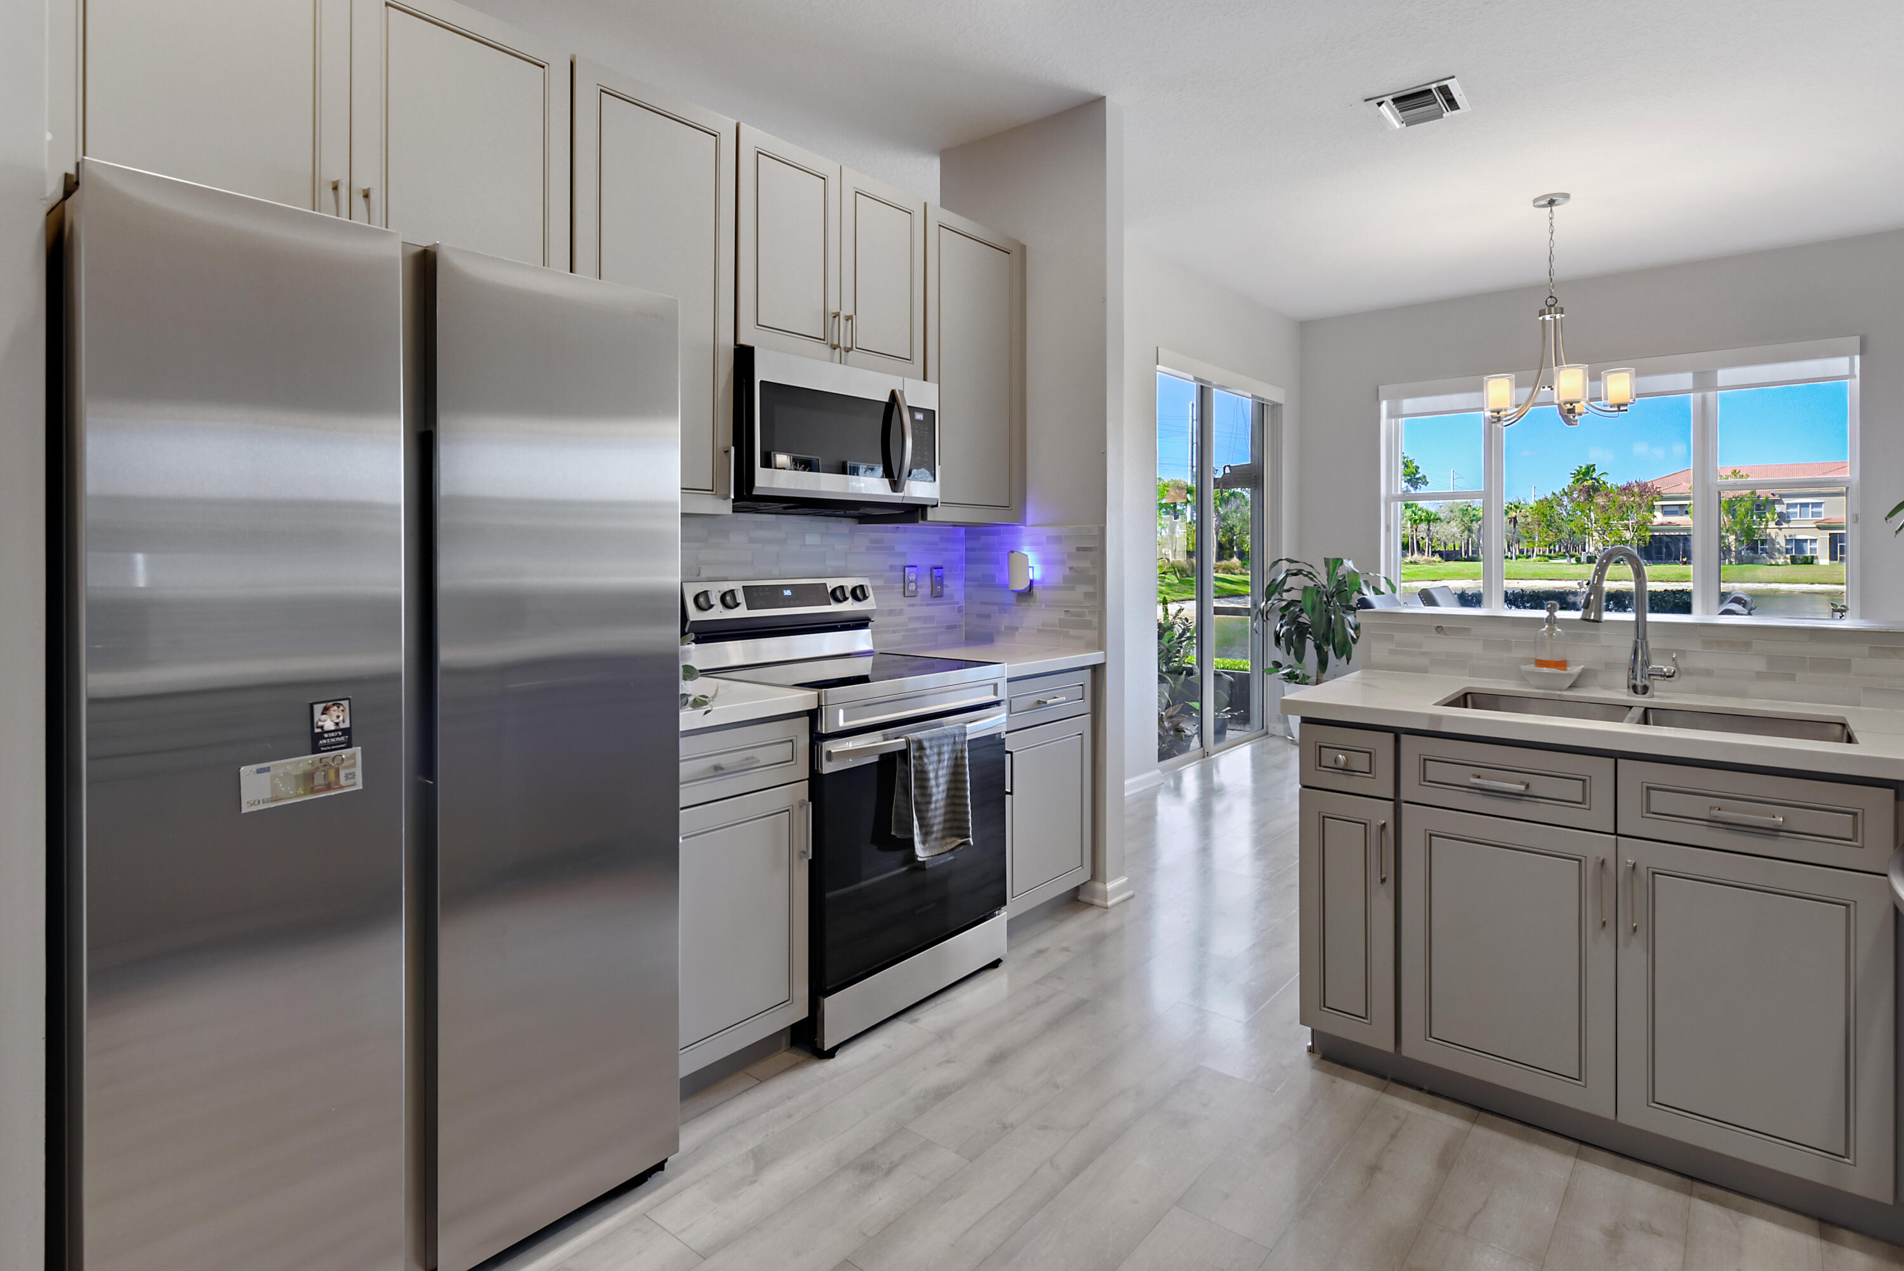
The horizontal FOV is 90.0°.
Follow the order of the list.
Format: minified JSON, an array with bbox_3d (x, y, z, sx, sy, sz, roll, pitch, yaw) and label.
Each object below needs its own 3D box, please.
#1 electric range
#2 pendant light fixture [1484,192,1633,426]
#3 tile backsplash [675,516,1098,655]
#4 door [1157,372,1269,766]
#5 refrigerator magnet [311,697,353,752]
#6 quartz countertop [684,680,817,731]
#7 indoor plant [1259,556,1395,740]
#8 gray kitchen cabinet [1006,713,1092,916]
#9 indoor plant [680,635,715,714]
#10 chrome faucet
[{"bbox_3d":[-0.302,0.435,2.868,0.650,1.190,0.765,2,3,39],"label":"electric range"},{"bbox_3d":[2.788,-1.496,4.418,0.650,1.040,0.660,2,3,39],"label":"pendant light fixture"},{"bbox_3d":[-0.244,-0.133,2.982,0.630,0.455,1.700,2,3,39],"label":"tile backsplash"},{"bbox_3d":[1.634,-0.406,5.889,0.100,2.300,1.720,2,3,39],"label":"door"},{"bbox_3d":[-0.956,0.139,1.465,0.006,0.074,0.056,2,3,39],"label":"refrigerator magnet"},{"bbox_3d":[-0.720,0.169,2.420,0.610,0.042,0.500,2,3,39],"label":"quartz countertop"},{"bbox_3d":[2.485,0.102,6.324,0.760,1.240,0.820,2,3,39],"label":"indoor plant"},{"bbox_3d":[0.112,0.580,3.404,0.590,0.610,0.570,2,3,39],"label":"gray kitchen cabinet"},{"bbox_3d":[-0.684,0.091,2.285,0.200,0.200,0.200,2,3,39],"label":"indoor plant"},{"bbox_3d":[1.707,-0.037,2.391,0.250,0.375,0.125,-1,3,-26],"label":"chrome faucet"}]

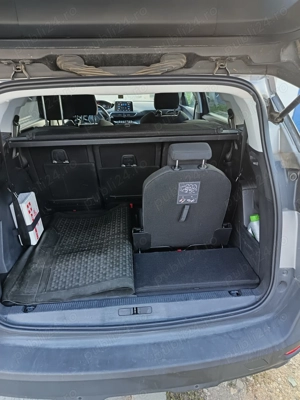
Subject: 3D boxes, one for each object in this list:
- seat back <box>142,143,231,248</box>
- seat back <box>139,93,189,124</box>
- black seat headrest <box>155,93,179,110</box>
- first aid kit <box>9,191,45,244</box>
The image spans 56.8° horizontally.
[{"bbox_3d":[0.177,-0.013,1.366,0.408,0.600,0.140,-3,36,-4],"label":"seat back"},{"bbox_3d":[0.157,-0.786,3.014,0.500,0.840,0.240,-3,42,-4],"label":"seat back"},{"bbox_3d":[0.162,-1.003,2.762,0.250,0.195,0.110,-3,36,-4],"label":"black seat headrest"},{"bbox_3d":[-0.661,0.099,1.503,0.058,0.243,0.161,-1,25,6],"label":"first aid kit"}]

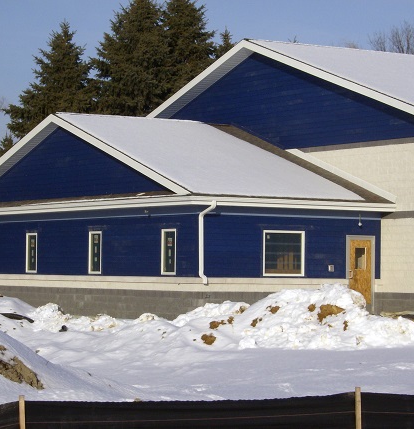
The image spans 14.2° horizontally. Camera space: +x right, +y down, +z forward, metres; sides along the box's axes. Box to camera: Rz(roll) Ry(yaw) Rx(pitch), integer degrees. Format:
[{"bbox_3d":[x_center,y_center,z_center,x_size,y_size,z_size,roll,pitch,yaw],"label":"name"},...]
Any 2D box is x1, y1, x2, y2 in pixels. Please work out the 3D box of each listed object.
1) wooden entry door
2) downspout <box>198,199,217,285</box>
[{"bbox_3d":[4.206,1.666,45.853,0.830,1.900,0.050,2,-2,-32],"label":"wooden entry door"},{"bbox_3d":[0.024,0.729,42.811,0.120,2.173,0.710,2,-2,-32],"label":"downspout"}]

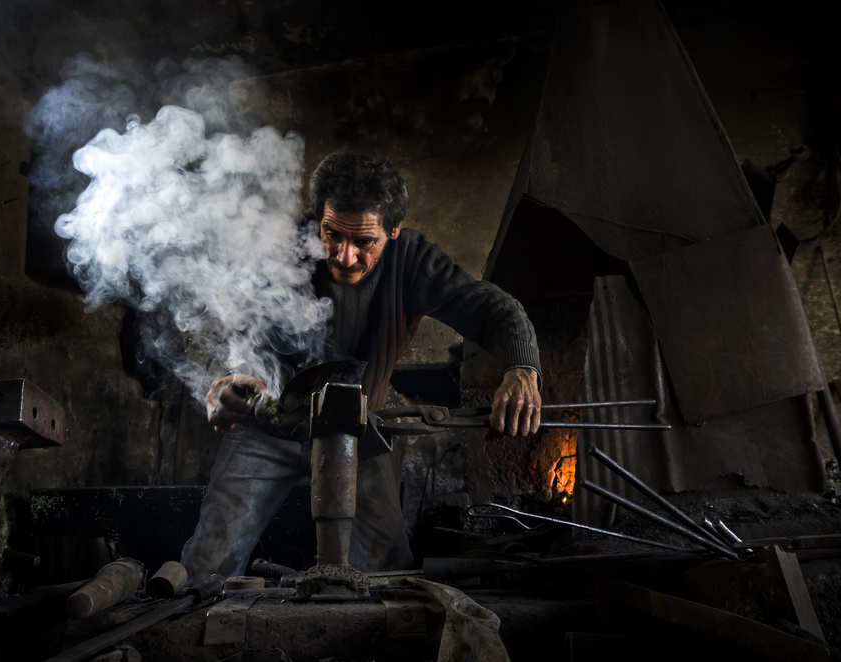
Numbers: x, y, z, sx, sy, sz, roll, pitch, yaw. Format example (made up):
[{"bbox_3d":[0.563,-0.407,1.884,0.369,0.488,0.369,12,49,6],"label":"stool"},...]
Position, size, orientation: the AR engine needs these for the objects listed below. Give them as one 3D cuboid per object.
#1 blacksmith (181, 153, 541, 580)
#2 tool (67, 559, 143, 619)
[{"bbox_3d":[-0.160,0.377,1.401,0.760,1.360,0.660,-2,-14,7],"label":"blacksmith"},{"bbox_3d":[-0.470,0.387,1.043,0.060,0.060,0.235,1,-14,-5],"label":"tool"}]

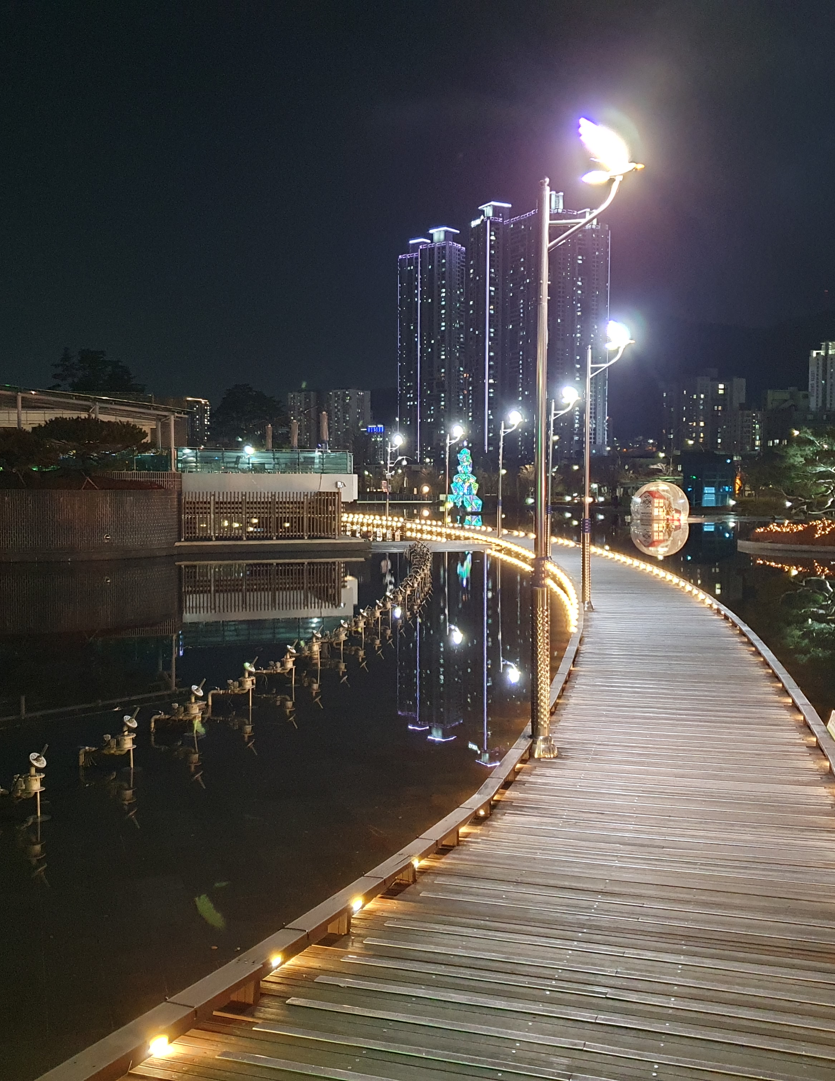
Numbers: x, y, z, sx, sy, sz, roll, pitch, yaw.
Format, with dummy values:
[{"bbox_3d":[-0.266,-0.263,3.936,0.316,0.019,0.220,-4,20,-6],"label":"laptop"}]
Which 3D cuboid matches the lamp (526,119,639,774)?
[{"bbox_3d":[1.050,-0.601,6.742,0.750,3.970,0.450,1,3,15],"label":"lamp"}]

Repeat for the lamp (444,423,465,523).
[{"bbox_3d":[1.470,-2.412,41.693,0.750,3.970,0.450,0,3,-12],"label":"lamp"}]

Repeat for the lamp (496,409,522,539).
[{"bbox_3d":[2.848,-1.937,32.624,0.750,3.970,0.450,0,3,-6],"label":"lamp"}]

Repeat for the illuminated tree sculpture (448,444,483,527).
[{"bbox_3d":[3.159,-3.963,71.434,2.301,4.394,2.301,0,3,0],"label":"illuminated tree sculpture"}]

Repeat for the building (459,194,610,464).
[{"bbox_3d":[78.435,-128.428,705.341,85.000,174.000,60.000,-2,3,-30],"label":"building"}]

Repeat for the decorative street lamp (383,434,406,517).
[{"bbox_3d":[-1.001,-2.845,49.875,0.750,3.970,0.450,-1,3,-18],"label":"decorative street lamp"}]

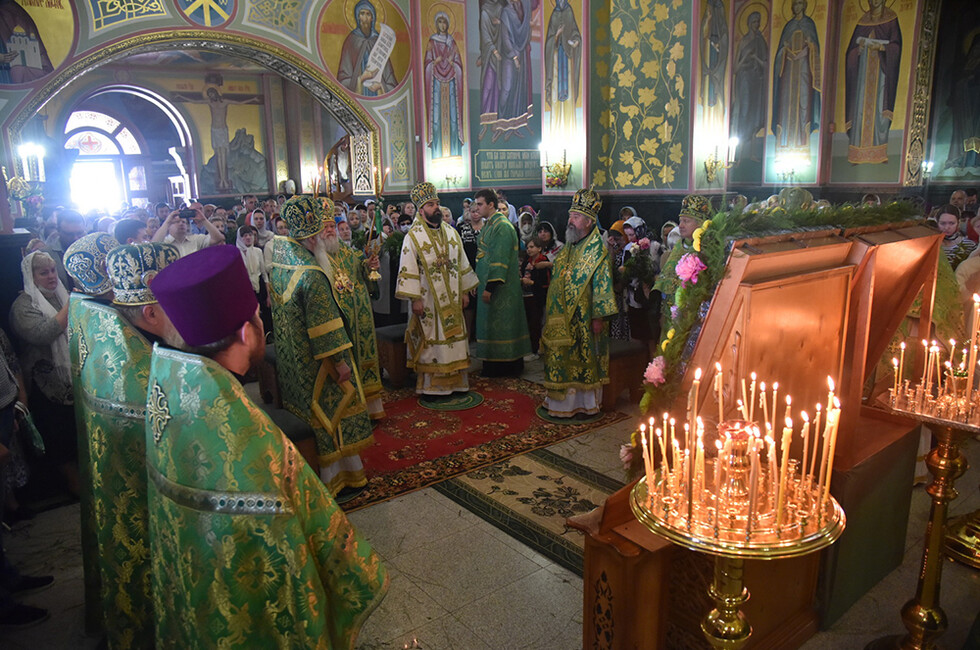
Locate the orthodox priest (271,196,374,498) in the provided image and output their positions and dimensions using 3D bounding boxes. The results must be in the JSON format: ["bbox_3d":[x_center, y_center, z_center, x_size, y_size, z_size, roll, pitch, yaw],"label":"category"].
[{"bbox_3d":[-1.084,0.149,4.071,0.540,1.861,0.660,-10,14,-35],"label":"orthodox priest"}]

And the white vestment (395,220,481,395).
[{"bbox_3d":[-0.495,-0.183,6.073,0.770,1.633,0.460,-9,14,-34],"label":"white vestment"}]

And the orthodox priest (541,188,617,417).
[{"bbox_3d":[0.726,-0.177,5.404,0.490,1.875,0.680,-11,15,-40],"label":"orthodox priest"}]

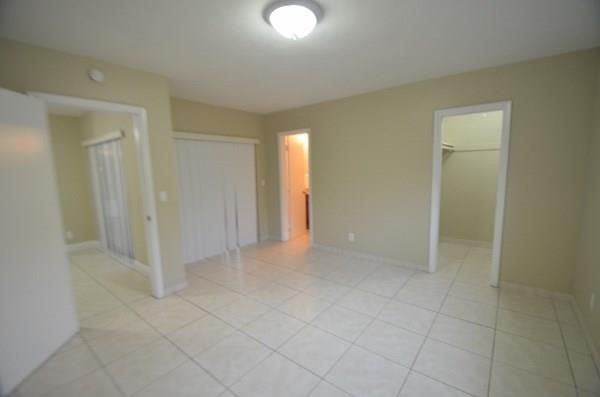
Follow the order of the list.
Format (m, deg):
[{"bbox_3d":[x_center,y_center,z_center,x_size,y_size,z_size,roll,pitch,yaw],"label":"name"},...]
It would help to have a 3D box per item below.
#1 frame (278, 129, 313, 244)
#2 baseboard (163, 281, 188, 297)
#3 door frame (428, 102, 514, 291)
[{"bbox_3d":[-0.059,-0.170,4.881,0.795,2.158,0.140,3,7,39],"label":"frame"},{"bbox_3d":[-1.502,1.092,3.010,0.020,0.080,0.308,3,7,39],"label":"baseboard"},{"bbox_3d":[2.059,-0.035,3.099,0.760,2.110,0.140,3,7,39],"label":"door frame"}]

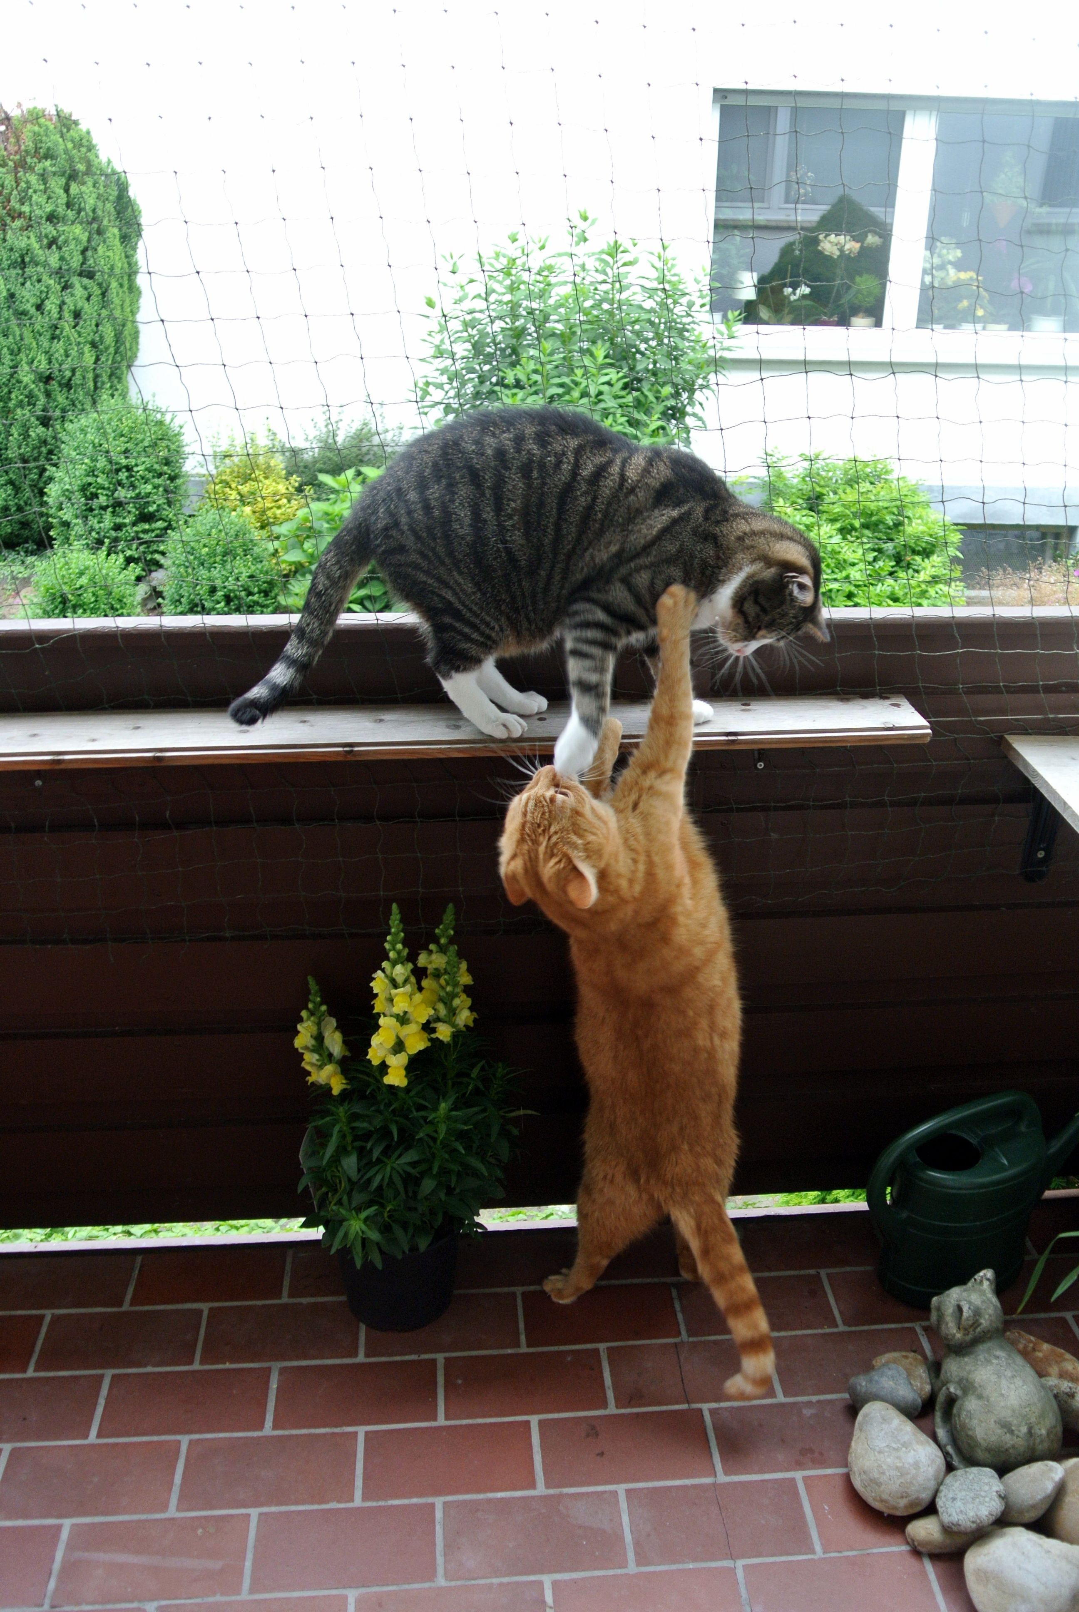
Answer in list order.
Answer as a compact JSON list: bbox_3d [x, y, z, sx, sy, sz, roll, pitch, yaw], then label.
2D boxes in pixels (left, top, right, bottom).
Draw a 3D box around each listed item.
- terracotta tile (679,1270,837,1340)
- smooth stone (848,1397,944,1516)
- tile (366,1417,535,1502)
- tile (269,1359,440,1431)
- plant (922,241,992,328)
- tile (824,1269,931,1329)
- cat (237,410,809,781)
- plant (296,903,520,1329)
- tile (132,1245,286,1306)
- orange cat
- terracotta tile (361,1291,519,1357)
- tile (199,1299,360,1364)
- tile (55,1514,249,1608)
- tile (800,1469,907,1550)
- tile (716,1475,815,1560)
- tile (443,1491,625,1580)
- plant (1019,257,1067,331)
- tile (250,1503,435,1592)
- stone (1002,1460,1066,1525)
[{"bbox_3d":[0.345,0.801,2.071,0.240,0.014,0.115,-2,26,-4],"label":"terracotta tile"},{"bbox_3d":[0.489,0.883,1.765,0.130,0.105,0.165,-4,26,-9],"label":"smooth stone"},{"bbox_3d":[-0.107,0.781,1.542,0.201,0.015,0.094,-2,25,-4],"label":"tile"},{"bbox_3d":[-0.237,0.772,1.698,0.210,0.012,0.098,-2,25,-4],"label":"tile"},{"bbox_3d":[2.090,-2.580,6.513,0.310,0.420,0.200,-3,25,-7],"label":"plant"},{"bbox_3d":[0.522,0.699,1.842,0.210,0.012,0.098,-2,25,-4],"label":"tile"},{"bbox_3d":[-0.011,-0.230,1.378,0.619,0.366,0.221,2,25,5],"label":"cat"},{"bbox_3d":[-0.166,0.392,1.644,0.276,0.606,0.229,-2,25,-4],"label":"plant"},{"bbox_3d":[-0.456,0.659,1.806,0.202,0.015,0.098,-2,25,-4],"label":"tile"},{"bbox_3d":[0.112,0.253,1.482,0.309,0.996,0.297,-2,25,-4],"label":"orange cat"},{"bbox_3d":[-0.132,0.722,1.801,0.210,0.012,0.098,-2,25,-4],"label":"terracotta tile"},{"bbox_3d":[-0.350,0.730,1.787,0.210,0.012,0.098,-2,25,-4],"label":"tile"},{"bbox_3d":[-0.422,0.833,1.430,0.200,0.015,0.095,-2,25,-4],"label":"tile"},{"bbox_3d":[0.430,0.840,1.546,0.210,0.012,0.098,-2,25,-4],"label":"tile"},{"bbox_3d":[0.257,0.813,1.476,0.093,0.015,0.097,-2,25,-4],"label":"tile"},{"bbox_3d":[-0.007,0.855,1.519,0.210,0.012,0.098,-2,25,-4],"label":"tile"},{"bbox_3d":[2.514,-2.538,6.508,0.210,0.360,0.180,-3,25,-7],"label":"plant"},{"bbox_3d":[-0.225,0.863,1.505,0.210,0.012,0.098,-2,25,-4],"label":"tile"},{"bbox_3d":[0.577,0.802,1.518,0.062,0.055,0.100,18,31,34],"label":"stone"}]

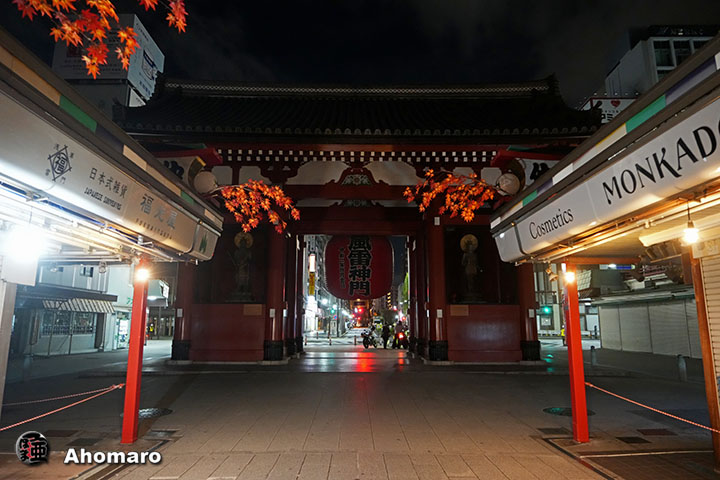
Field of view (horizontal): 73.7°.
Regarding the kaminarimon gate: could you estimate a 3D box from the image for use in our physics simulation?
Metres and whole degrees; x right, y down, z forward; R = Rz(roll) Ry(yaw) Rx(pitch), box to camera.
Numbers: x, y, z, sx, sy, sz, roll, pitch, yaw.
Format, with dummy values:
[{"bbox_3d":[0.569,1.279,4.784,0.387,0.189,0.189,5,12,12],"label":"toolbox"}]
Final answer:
[{"bbox_3d":[-0.100,-1.350,21.500,17.300,12.600,10.200,0,-10,0],"label":"kaminarimon gate"}]

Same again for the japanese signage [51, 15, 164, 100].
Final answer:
[{"bbox_3d":[-14.480,-10.150,28.100,4.100,3.950,4.100,0,-10,0],"label":"japanese signage"}]

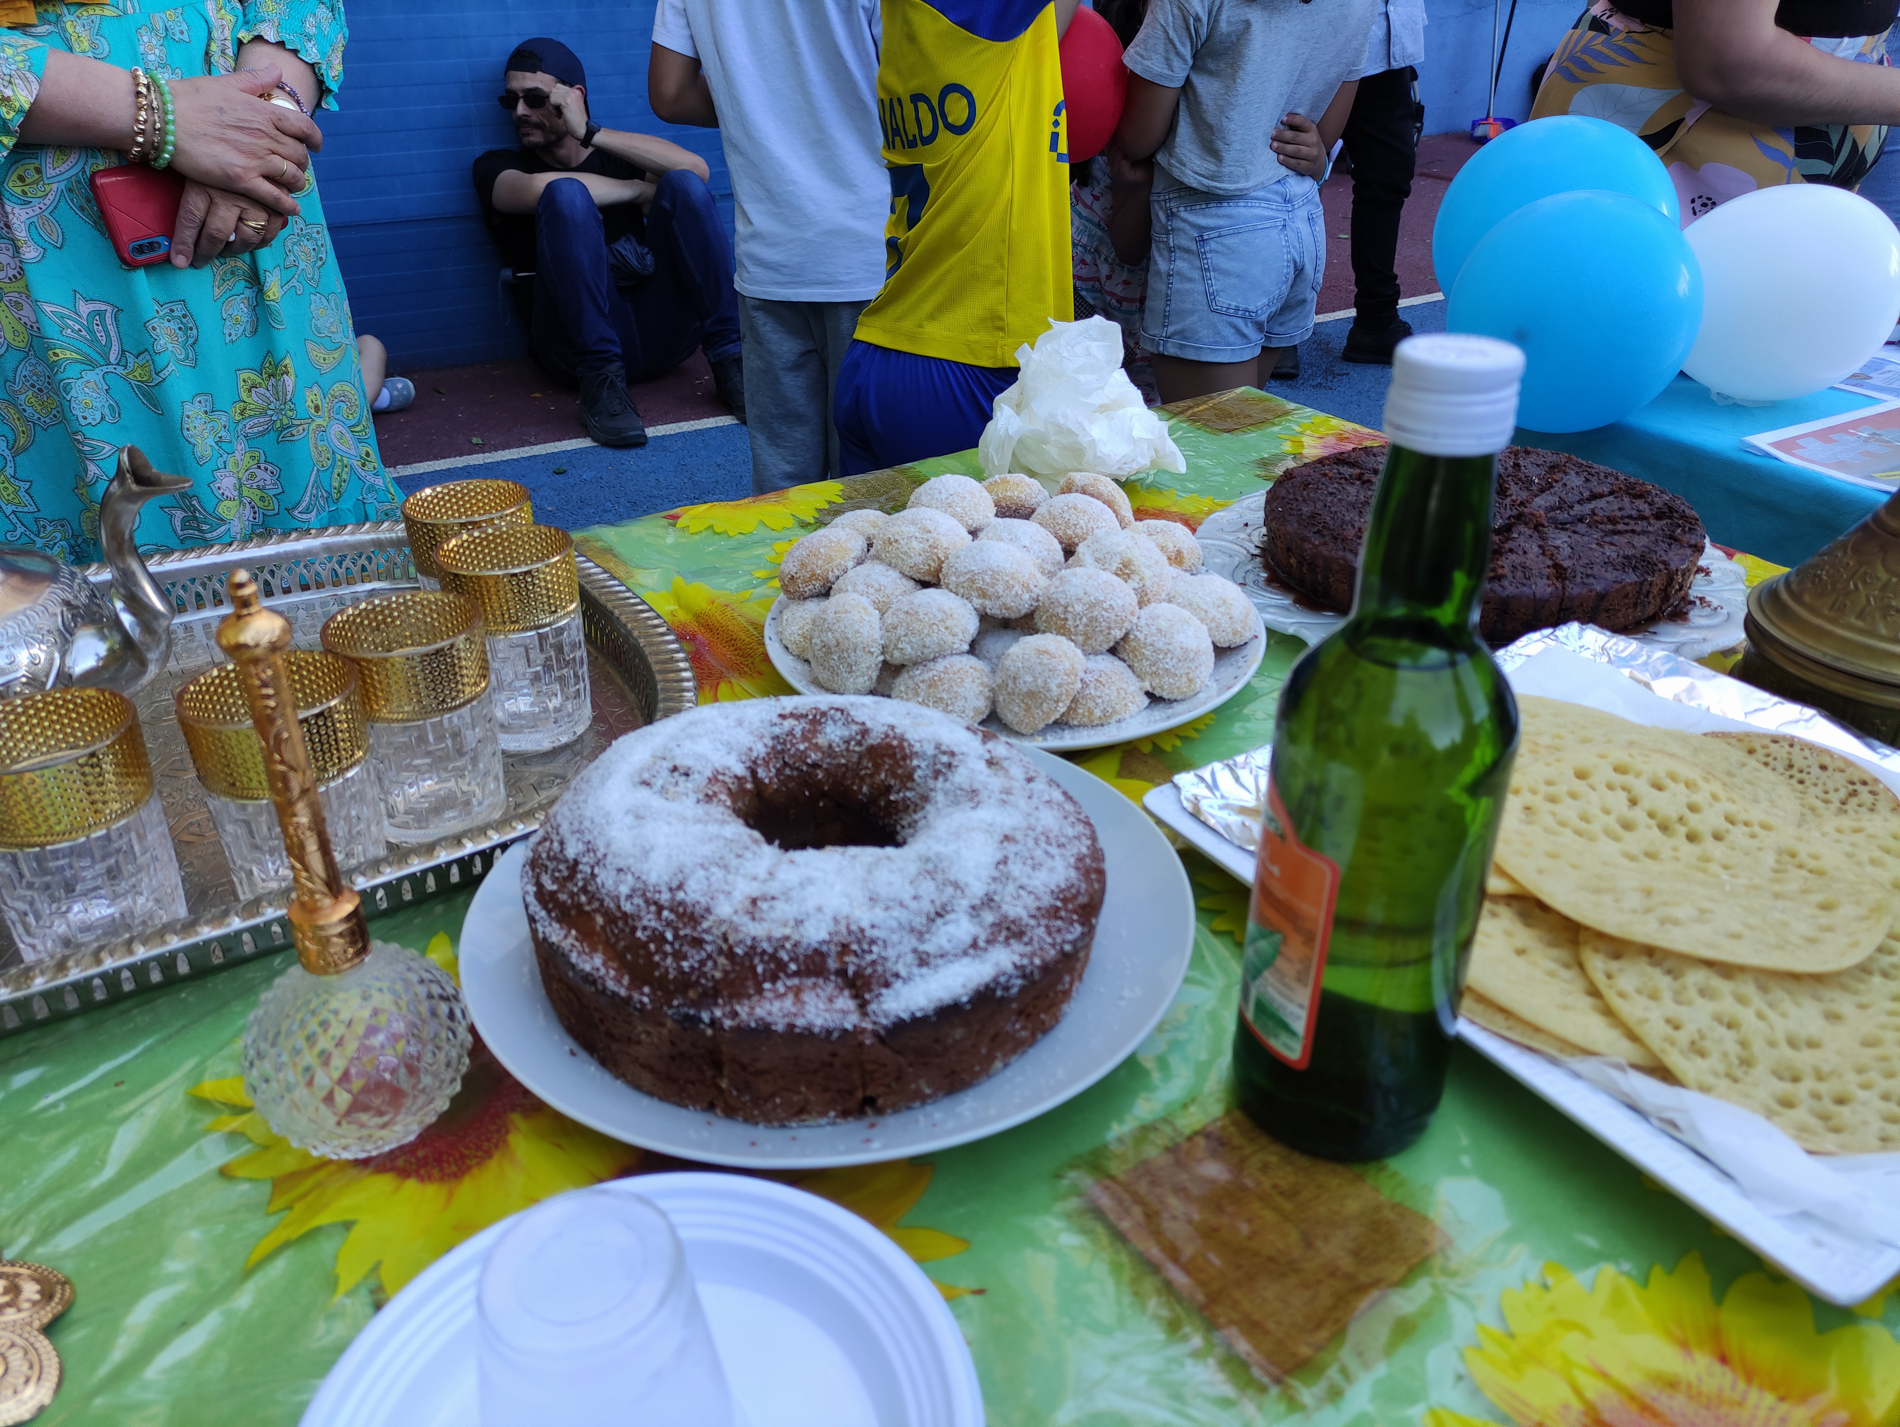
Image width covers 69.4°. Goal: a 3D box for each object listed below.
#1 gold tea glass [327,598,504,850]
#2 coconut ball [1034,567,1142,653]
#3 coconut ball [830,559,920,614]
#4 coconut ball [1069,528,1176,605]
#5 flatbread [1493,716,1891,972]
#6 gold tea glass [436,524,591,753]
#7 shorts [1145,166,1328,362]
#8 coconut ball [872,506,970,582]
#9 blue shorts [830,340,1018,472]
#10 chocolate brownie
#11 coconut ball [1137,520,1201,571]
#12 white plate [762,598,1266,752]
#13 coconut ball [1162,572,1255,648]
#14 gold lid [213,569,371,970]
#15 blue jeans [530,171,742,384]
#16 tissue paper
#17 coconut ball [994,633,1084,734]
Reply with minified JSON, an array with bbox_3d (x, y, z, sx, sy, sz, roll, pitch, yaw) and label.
[{"bbox_3d":[-0.220,0.002,0.575,0.062,0.087,0.062,-1,29,0],"label":"gold tea glass"},{"bbox_3d":[0.066,-0.050,0.659,0.050,0.041,0.049,-1,29,0],"label":"coconut ball"},{"bbox_3d":[-0.038,-0.062,0.705,0.048,0.039,0.048,-1,29,0],"label":"coconut ball"},{"bbox_3d":[0.088,-0.074,0.697,0.051,0.040,0.047,-1,29,0],"label":"coconut ball"},{"bbox_3d":[0.254,0.047,0.509,0.135,0.016,0.158,-9,30,-15],"label":"flatbread"},{"bbox_3d":[-0.201,-0.034,0.643,0.060,0.092,0.060,-1,29,0],"label":"gold tea glass"},{"bbox_3d":[0.414,-0.655,2.000,0.295,0.280,0.225,-17,33,-26],"label":"shorts"},{"bbox_3d":[-0.015,-0.090,0.727,0.051,0.040,0.050,-1,29,0],"label":"coconut ball"},{"bbox_3d":[-0.005,-0.238,1.466,0.240,0.350,0.270,-13,31,-21],"label":"blue shorts"},{"bbox_3d":[0.304,-0.105,0.802,0.242,0.030,0.242,-1,29,0],"label":"chocolate brownie"},{"bbox_3d":[0.118,-0.093,0.772,0.047,0.038,0.046,-1,29,0],"label":"coconut ball"},{"bbox_3d":[0.035,-0.039,0.732,0.263,0.024,0.263,-1,29,0],"label":"white plate"},{"bbox_3d":[0.130,-0.052,0.695,0.048,0.037,0.047,-1,29,0],"label":"coconut ball"},{"bbox_3d":[-0.187,0.019,0.389,0.026,0.129,0.026,1,29,-1],"label":"gold lid"},{"bbox_3d":[-0.866,-1.177,3.713,0.480,0.610,0.640,-13,31,-22],"label":"blue jeans"},{"bbox_3d":[0.098,-0.235,1.001,0.150,0.110,0.130,-1,29,0],"label":"tissue paper"},{"bbox_3d":[0.042,-0.014,0.645,0.043,0.046,0.044,-1,29,0],"label":"coconut ball"}]

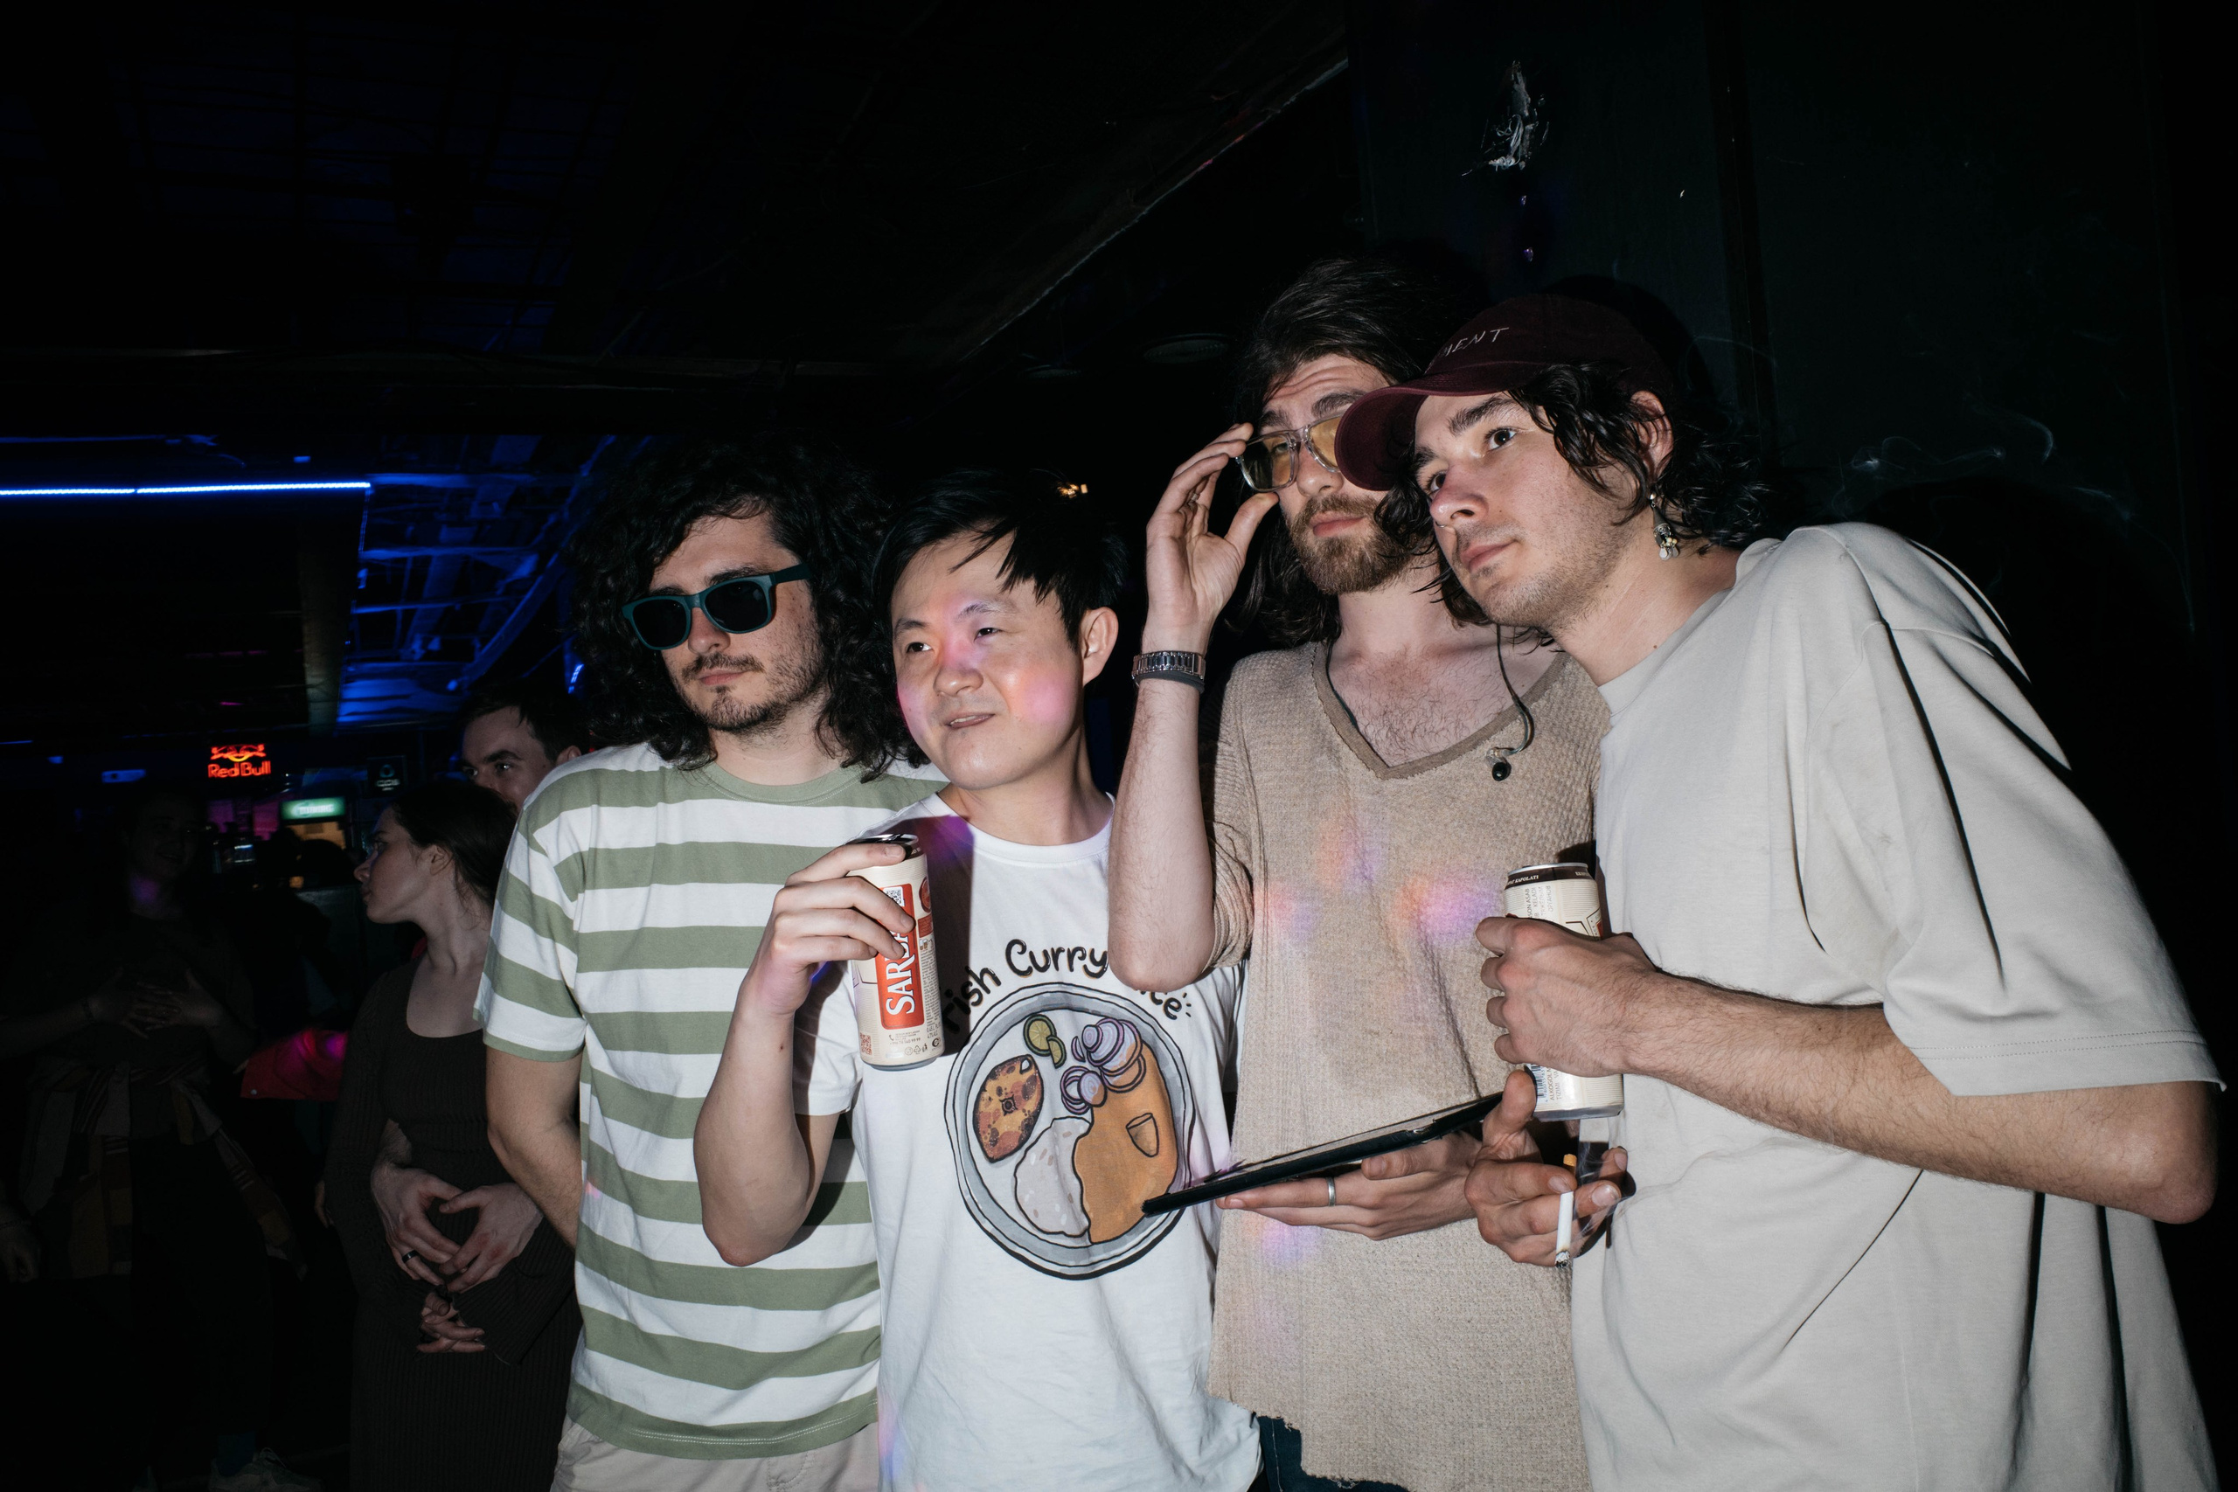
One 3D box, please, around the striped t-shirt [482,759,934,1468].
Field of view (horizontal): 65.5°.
[{"bbox_3d":[-0.333,0.327,1.700,0.550,0.650,0.290,-1,-1,-7],"label":"striped t-shirt"}]

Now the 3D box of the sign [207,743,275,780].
[{"bbox_3d":[-7.570,0.136,15.000,0.500,0.290,0.060,-4,-1,-25],"label":"sign"}]

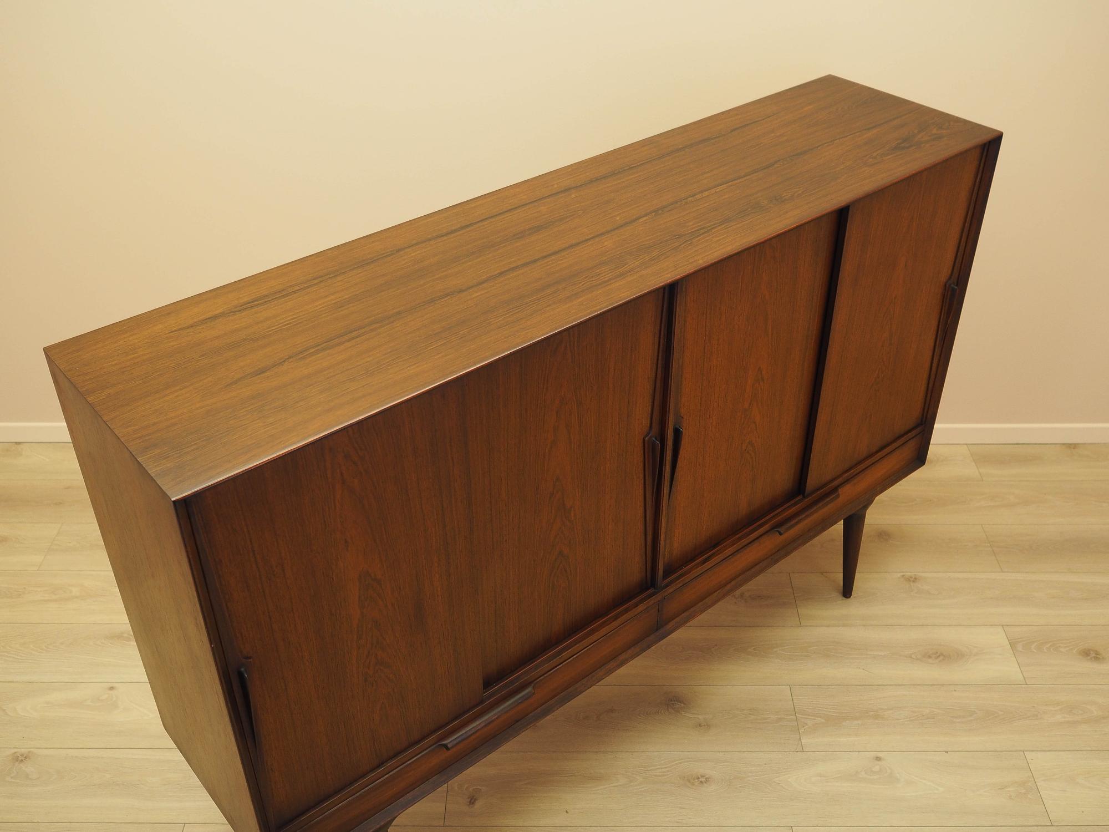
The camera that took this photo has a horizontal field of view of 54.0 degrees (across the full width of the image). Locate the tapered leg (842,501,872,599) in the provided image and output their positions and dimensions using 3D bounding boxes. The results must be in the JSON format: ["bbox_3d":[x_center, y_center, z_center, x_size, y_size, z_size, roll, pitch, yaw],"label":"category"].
[{"bbox_3d":[0.751,0.337,2.785,0.063,0.340,0.063,-26,43,-31],"label":"tapered leg"}]

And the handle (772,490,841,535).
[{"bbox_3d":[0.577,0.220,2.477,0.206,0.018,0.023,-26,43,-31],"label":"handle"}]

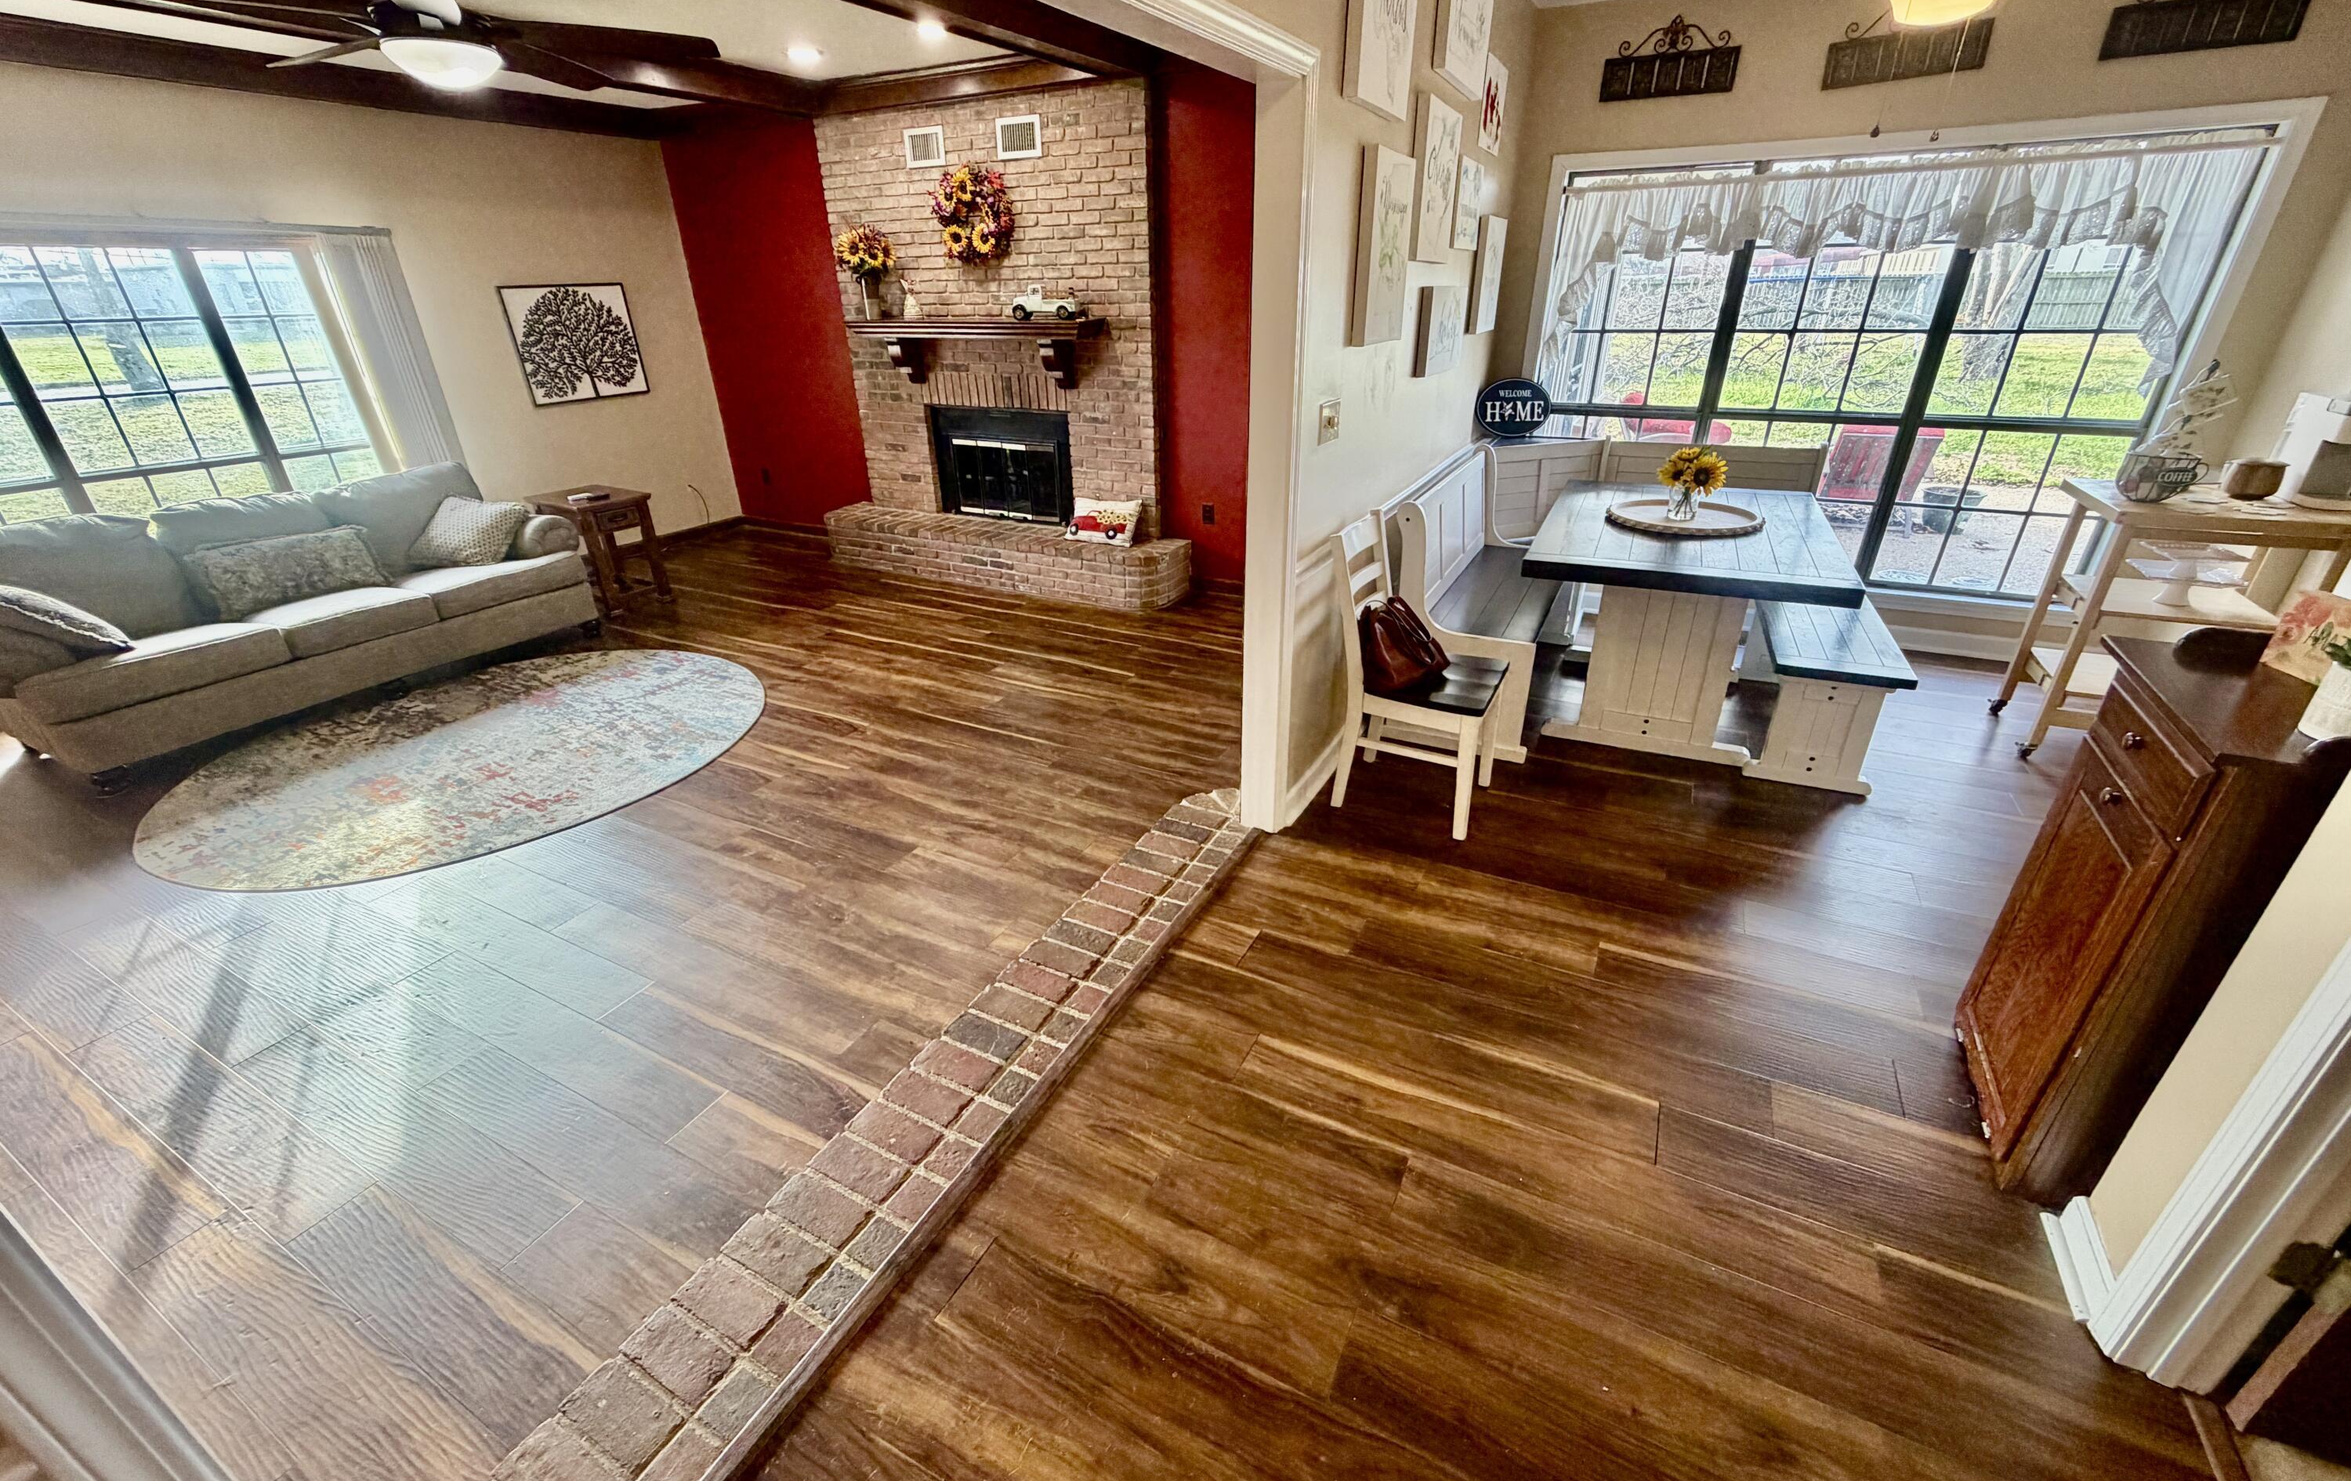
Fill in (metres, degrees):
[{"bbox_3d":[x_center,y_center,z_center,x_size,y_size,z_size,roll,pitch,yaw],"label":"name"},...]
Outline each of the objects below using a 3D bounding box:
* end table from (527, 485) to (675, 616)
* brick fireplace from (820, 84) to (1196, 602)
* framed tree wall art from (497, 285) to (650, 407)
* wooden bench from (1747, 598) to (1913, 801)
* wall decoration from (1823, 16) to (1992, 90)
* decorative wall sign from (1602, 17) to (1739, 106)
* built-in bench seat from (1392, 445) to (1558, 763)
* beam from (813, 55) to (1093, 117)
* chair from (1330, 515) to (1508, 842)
[{"bbox_3d":[-3.577,-1.200,5.927,0.655,0.628,0.430,12,29,25],"label":"end table"},{"bbox_3d":[-1.163,-2.227,5.556,2.624,2.592,0.567,11,28,25],"label":"brick fireplace"},{"bbox_3d":[-3.910,-2.606,6.242,0.032,0.700,0.832,11,28,25],"label":"framed tree wall art"},{"bbox_3d":[2.415,-0.255,3.634,0.395,0.446,1.180,11,29,23],"label":"wooden bench"},{"bbox_3d":[2.887,-2.762,3.736,0.529,0.289,0.029,11,28,25],"label":"wall decoration"},{"bbox_3d":[2.127,-2.932,4.080,0.535,0.290,0.029,11,28,25],"label":"decorative wall sign"},{"bbox_3d":[1.334,-0.642,3.924,0.560,0.911,1.330,12,29,25],"label":"built-in bench seat"},{"bbox_3d":[-1.172,-3.514,5.075,1.976,0.146,0.154,11,28,25],"label":"beam"},{"bbox_3d":[0.791,-0.223,3.077,0.515,0.932,0.450,12,29,25],"label":"chair"}]

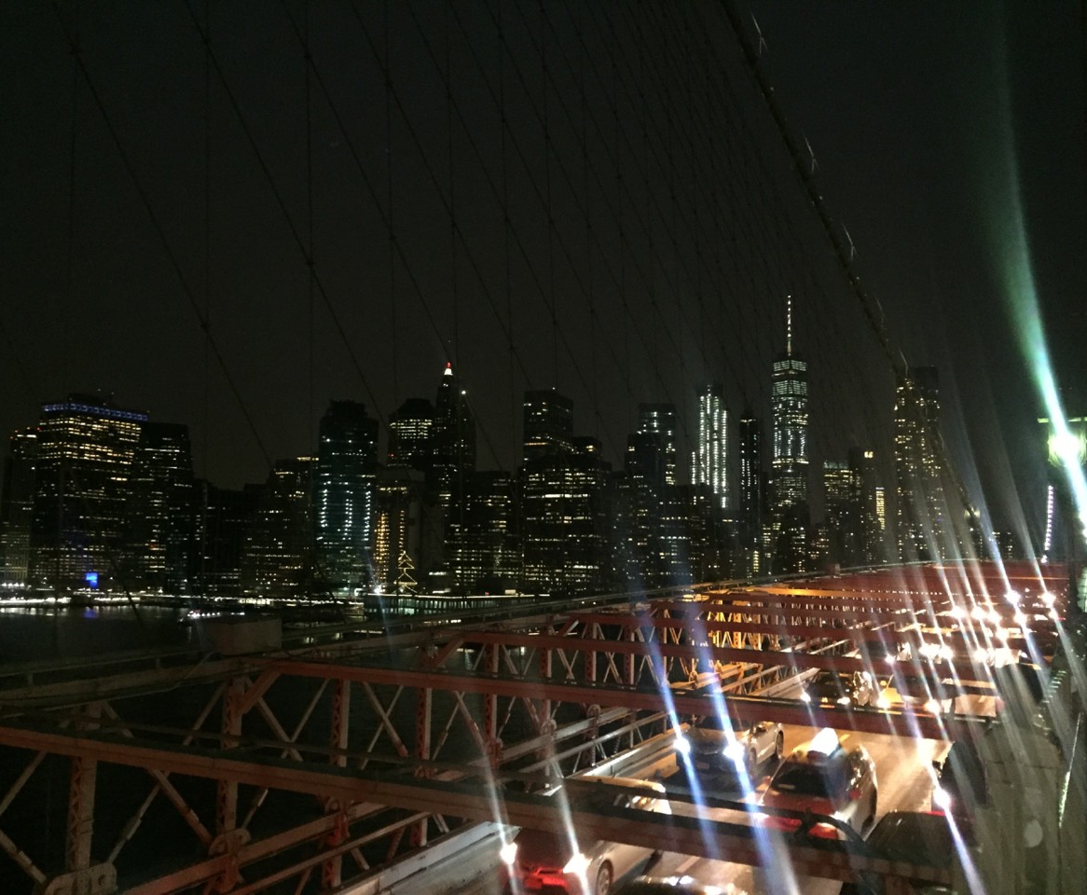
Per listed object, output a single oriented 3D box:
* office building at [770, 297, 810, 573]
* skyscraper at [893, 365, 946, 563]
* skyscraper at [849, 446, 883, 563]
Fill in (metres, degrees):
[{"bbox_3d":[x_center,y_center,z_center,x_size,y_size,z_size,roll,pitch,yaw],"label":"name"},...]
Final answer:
[{"bbox_3d":[443.100,-8.000,1782.300,62.000,541.000,62.000,-1,-7,12],"label":"office building"},{"bbox_3d":[410.200,40.900,1082.900,48.000,265.000,42.000,-2,-7,25],"label":"skyscraper"},{"bbox_3d":[453.800,102.400,1401.400,46.000,205.000,38.000,-1,-7,15],"label":"skyscraper"}]

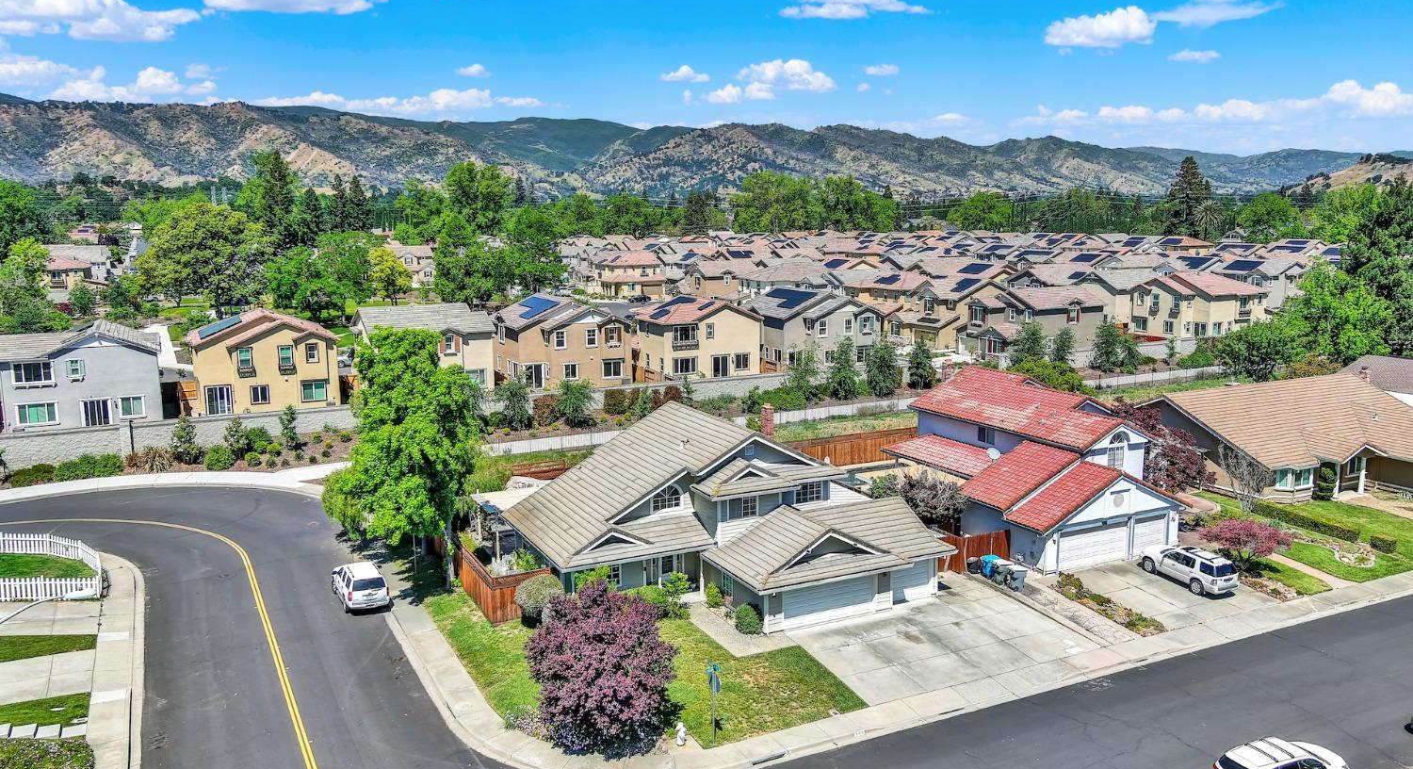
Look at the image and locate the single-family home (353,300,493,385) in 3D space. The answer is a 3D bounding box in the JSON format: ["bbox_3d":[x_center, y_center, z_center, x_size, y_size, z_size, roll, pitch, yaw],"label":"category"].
[{"bbox_3d":[-29.866,-3.858,120.224,12.400,8.700,14.100,-5,10,-25],"label":"single-family home"}]

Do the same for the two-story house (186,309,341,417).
[{"bbox_3d":[-44.111,-2.710,113.484,13.200,8.900,13.800,-5,10,-25],"label":"two-story house"}]

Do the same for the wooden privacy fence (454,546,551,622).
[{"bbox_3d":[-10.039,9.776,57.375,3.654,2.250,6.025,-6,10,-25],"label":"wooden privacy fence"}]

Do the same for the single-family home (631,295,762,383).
[{"bbox_3d":[-2.058,-5.769,131.542,12.700,8.250,14.300,-5,10,-25],"label":"single-family home"}]

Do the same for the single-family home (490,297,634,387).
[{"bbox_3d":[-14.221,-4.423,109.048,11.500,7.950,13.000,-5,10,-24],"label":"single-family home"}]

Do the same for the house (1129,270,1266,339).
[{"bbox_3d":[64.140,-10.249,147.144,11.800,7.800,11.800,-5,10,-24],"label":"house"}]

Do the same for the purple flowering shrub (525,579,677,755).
[{"bbox_3d":[-3.940,10.567,42.754,5.550,5.550,5.550,-1,9,0],"label":"purple flowering shrub"}]

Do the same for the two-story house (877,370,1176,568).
[{"bbox_3d":[19.965,4.332,71.347,15.500,7.750,20.600,-5,10,-26],"label":"two-story house"}]

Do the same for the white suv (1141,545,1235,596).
[{"bbox_3d":[24.530,9.175,58.114,1.830,1.830,4.810,-6,11,-30],"label":"white suv"}]

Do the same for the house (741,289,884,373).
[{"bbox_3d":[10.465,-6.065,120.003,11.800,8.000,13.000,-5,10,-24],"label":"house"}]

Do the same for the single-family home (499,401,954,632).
[{"bbox_3d":[0.494,6.241,59.933,18.419,7.901,18.469,-6,10,-25],"label":"single-family home"}]

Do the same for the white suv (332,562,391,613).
[{"bbox_3d":[-17.782,10.209,58.460,2.010,1.920,5.130,-6,11,-27],"label":"white suv"}]

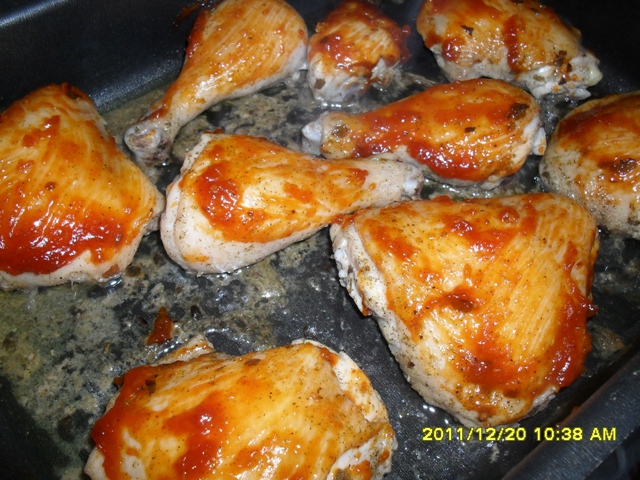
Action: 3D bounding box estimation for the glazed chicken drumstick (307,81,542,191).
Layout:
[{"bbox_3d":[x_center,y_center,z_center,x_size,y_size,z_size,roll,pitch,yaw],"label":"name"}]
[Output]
[{"bbox_3d":[0.059,-0.065,0.369,0.134,0.049,0.060,4,46,3],"label":"glazed chicken drumstick"}]

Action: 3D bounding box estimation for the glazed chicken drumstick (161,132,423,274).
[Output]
[{"bbox_3d":[-0.012,-0.024,0.330,0.132,0.049,0.069,-9,47,-8],"label":"glazed chicken drumstick"}]

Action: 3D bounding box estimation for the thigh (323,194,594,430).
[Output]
[{"bbox_3d":[0.068,0.022,0.294,0.120,0.047,0.110,-5,49,-4],"label":"thigh"}]

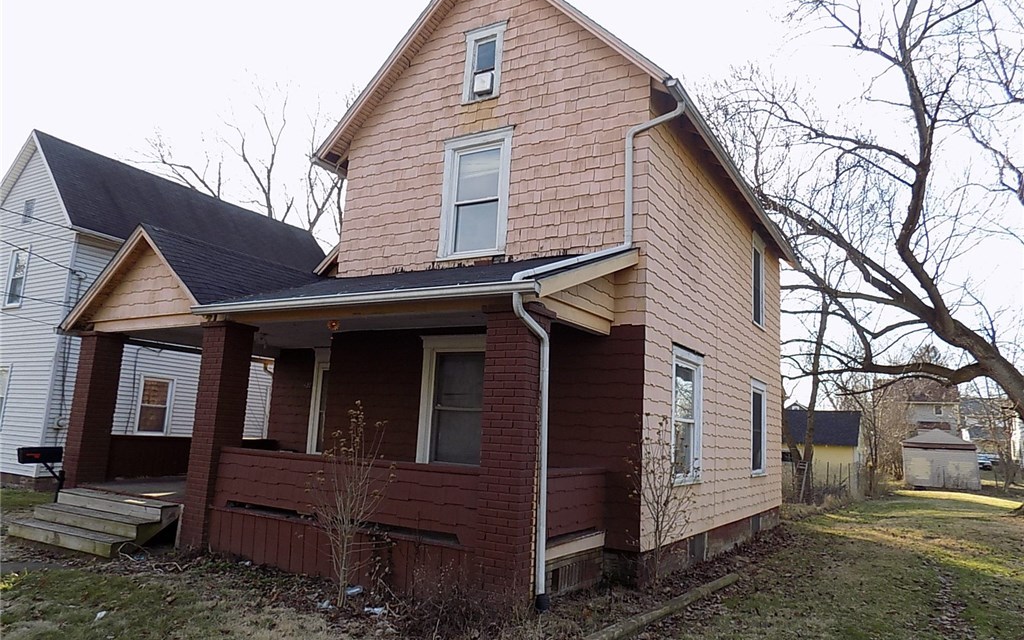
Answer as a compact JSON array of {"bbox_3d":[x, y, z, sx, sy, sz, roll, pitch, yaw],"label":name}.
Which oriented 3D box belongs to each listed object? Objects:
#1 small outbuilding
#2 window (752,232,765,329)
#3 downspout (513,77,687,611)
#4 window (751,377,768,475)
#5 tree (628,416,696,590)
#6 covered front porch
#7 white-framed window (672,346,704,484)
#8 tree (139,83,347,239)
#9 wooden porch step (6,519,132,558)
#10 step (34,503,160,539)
[{"bbox_3d":[24.063,7.757,38.195,3.307,3.177,5.319,-3,-11,31],"label":"small outbuilding"},{"bbox_3d":[4.652,-0.732,12.899,0.128,1.753,1.034,-3,-11,31],"label":"window"},{"bbox_3d":[0.911,-0.169,6.475,0.788,5.368,2.334,-3,-11,31],"label":"downspout"},{"bbox_3d":[4.427,1.950,12.280,0.128,1.709,1.143,-3,-11,31],"label":"window"},{"bbox_3d":[1.553,1.872,7.024,0.729,1.714,0.729,-3,-11,31],"label":"tree"},{"bbox_3d":[-2.416,0.812,8.457,7.535,3.891,2.610,-3,-11,31],"label":"covered front porch"},{"bbox_3d":[2.222,1.227,8.702,0.128,1.714,1.202,-3,-11,31],"label":"white-framed window"},{"bbox_3d":[-13.055,-2.825,33.780,10.244,18.911,10.244,-3,-11,31],"label":"tree"},{"bbox_3d":[-5.092,2.506,7.822,2.236,0.148,0.276,-3,-11,31],"label":"wooden porch step"},{"bbox_3d":[-4.961,2.406,8.066,2.216,0.153,0.276,-3,-11,31],"label":"step"}]

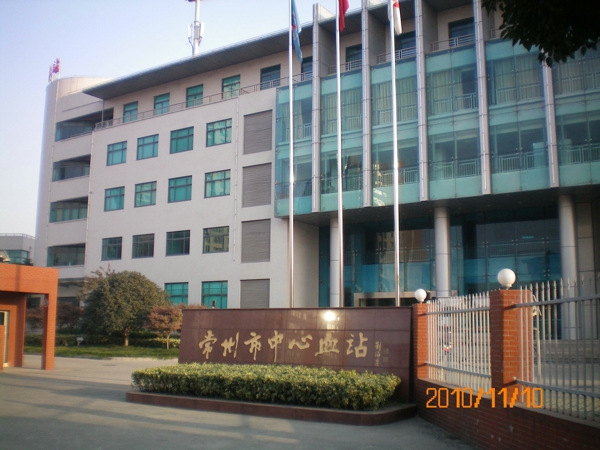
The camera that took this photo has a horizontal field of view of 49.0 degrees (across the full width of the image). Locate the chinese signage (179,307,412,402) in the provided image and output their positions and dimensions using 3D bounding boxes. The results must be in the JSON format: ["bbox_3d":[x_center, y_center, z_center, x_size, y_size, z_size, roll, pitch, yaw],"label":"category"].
[{"bbox_3d":[-0.387,2.769,14.342,6.230,1.859,0.350,-6,-11,36],"label":"chinese signage"}]

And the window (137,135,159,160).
[{"bbox_3d":[-11.962,-6.080,51.827,2.334,1.802,0.200,-5,-11,32],"label":"window"}]

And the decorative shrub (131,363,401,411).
[{"bbox_3d":[-0.863,3.271,13.586,6.000,0.550,1.500,-5,-10,33],"label":"decorative shrub"}]

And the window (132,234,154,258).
[{"bbox_3d":[-12.008,1.662,50.585,2.334,1.799,0.200,-5,-11,32],"label":"window"}]

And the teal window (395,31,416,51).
[{"bbox_3d":[6.871,-11.352,41.871,1.698,1.738,0.200,-5,-11,32],"label":"teal window"}]

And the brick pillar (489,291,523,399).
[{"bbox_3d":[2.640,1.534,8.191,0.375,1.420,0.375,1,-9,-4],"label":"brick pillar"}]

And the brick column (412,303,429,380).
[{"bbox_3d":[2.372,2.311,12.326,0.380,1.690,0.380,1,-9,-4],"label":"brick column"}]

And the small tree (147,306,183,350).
[{"bbox_3d":[-7.774,5.962,38.500,2.350,2.630,2.350,0,-9,0],"label":"small tree"}]

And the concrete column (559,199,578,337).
[{"bbox_3d":[14.330,2.198,35.017,0.800,7.622,0.800,-5,-10,33],"label":"concrete column"}]

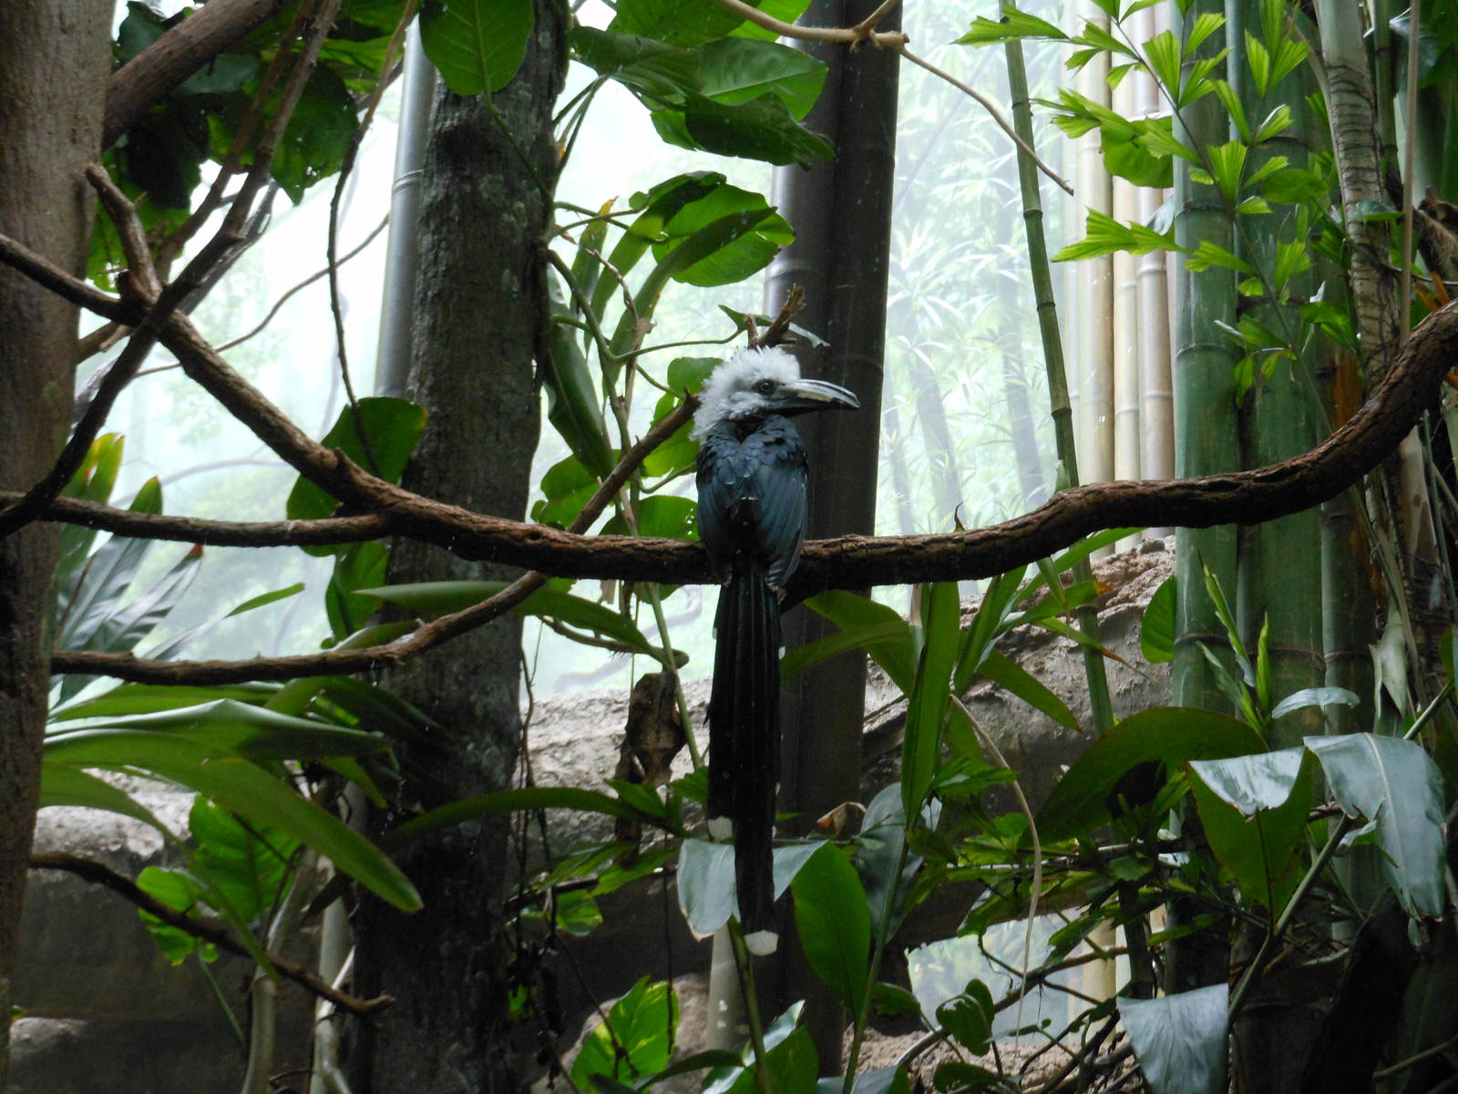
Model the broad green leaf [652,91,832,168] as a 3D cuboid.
[{"bbox_3d":[0.015,-0.471,3.000,0.200,0.075,0.100,2,-12,0],"label":"broad green leaf"}]

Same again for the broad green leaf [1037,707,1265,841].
[{"bbox_3d":[0.491,0.266,3.100,0.276,0.157,0.110,1,-10,0],"label":"broad green leaf"}]

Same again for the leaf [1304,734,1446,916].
[{"bbox_3d":[0.706,0.304,2.900,0.156,0.199,0.090,1,-10,0],"label":"leaf"}]

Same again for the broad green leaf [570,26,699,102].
[{"bbox_3d":[-0.110,-0.567,3.120,0.154,0.088,0.090,1,-10,0],"label":"broad green leaf"}]

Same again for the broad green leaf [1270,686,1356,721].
[{"bbox_3d":[0.737,0.198,3.350,0.106,0.044,0.065,2,-12,0],"label":"broad green leaf"}]

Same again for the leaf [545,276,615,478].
[{"bbox_3d":[-0.174,-0.198,3.100,0.055,0.225,0.065,-12,-12,0],"label":"leaf"}]

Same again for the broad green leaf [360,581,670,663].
[{"bbox_3d":[-0.255,0.087,3.150,0.370,0.097,0.100,1,-10,0],"label":"broad green leaf"}]

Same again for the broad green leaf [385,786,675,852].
[{"bbox_3d":[-0.225,0.307,3.000,0.330,0.075,0.080,3,-12,-5],"label":"broad green leaf"}]

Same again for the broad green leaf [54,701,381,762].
[{"bbox_3d":[-0.598,0.214,3.100,0.405,0.072,0.100,1,-10,0],"label":"broad green leaf"}]

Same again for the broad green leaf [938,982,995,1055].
[{"bbox_3d":[0.272,0.540,3.050,0.065,0.085,0.055,2,-12,0],"label":"broad green leaf"}]

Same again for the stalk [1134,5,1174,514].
[{"bbox_3d":[0.759,-0.493,4.700,0.056,0.948,0.057,-1,-10,0],"label":"stalk"}]

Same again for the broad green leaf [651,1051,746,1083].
[{"bbox_3d":[-0.032,0.560,2.850,0.105,0.040,0.060,-5,-15,31],"label":"broad green leaf"}]

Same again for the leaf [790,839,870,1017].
[{"bbox_3d":[0.115,0.432,3.000,0.090,0.195,0.055,2,-12,0],"label":"leaf"}]

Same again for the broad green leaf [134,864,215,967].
[{"bbox_3d":[-0.699,0.465,3.350,0.099,0.125,0.050,1,-10,0],"label":"broad green leaf"}]

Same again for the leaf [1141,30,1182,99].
[{"bbox_3d":[0.538,-0.599,3.300,0.045,0.088,0.030,-15,-9,0],"label":"leaf"}]

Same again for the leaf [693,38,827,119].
[{"bbox_3d":[0.034,-0.556,3.150,0.169,0.096,0.080,1,-10,0],"label":"leaf"}]

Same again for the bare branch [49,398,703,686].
[{"bbox_3d":[-0.399,-0.006,3.000,0.738,0.325,0.160,1,-10,0],"label":"bare branch"}]

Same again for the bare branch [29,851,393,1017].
[{"bbox_3d":[-0.606,0.450,3.100,0.424,0.192,0.100,1,-10,0],"label":"bare branch"}]

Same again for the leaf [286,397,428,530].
[{"bbox_3d":[-0.441,-0.092,3.150,0.169,0.172,0.070,1,-10,0],"label":"leaf"}]

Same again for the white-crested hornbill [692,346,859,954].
[{"bbox_3d":[0.048,0.112,2.880,0.180,0.645,0.190,1,-12,5],"label":"white-crested hornbill"}]

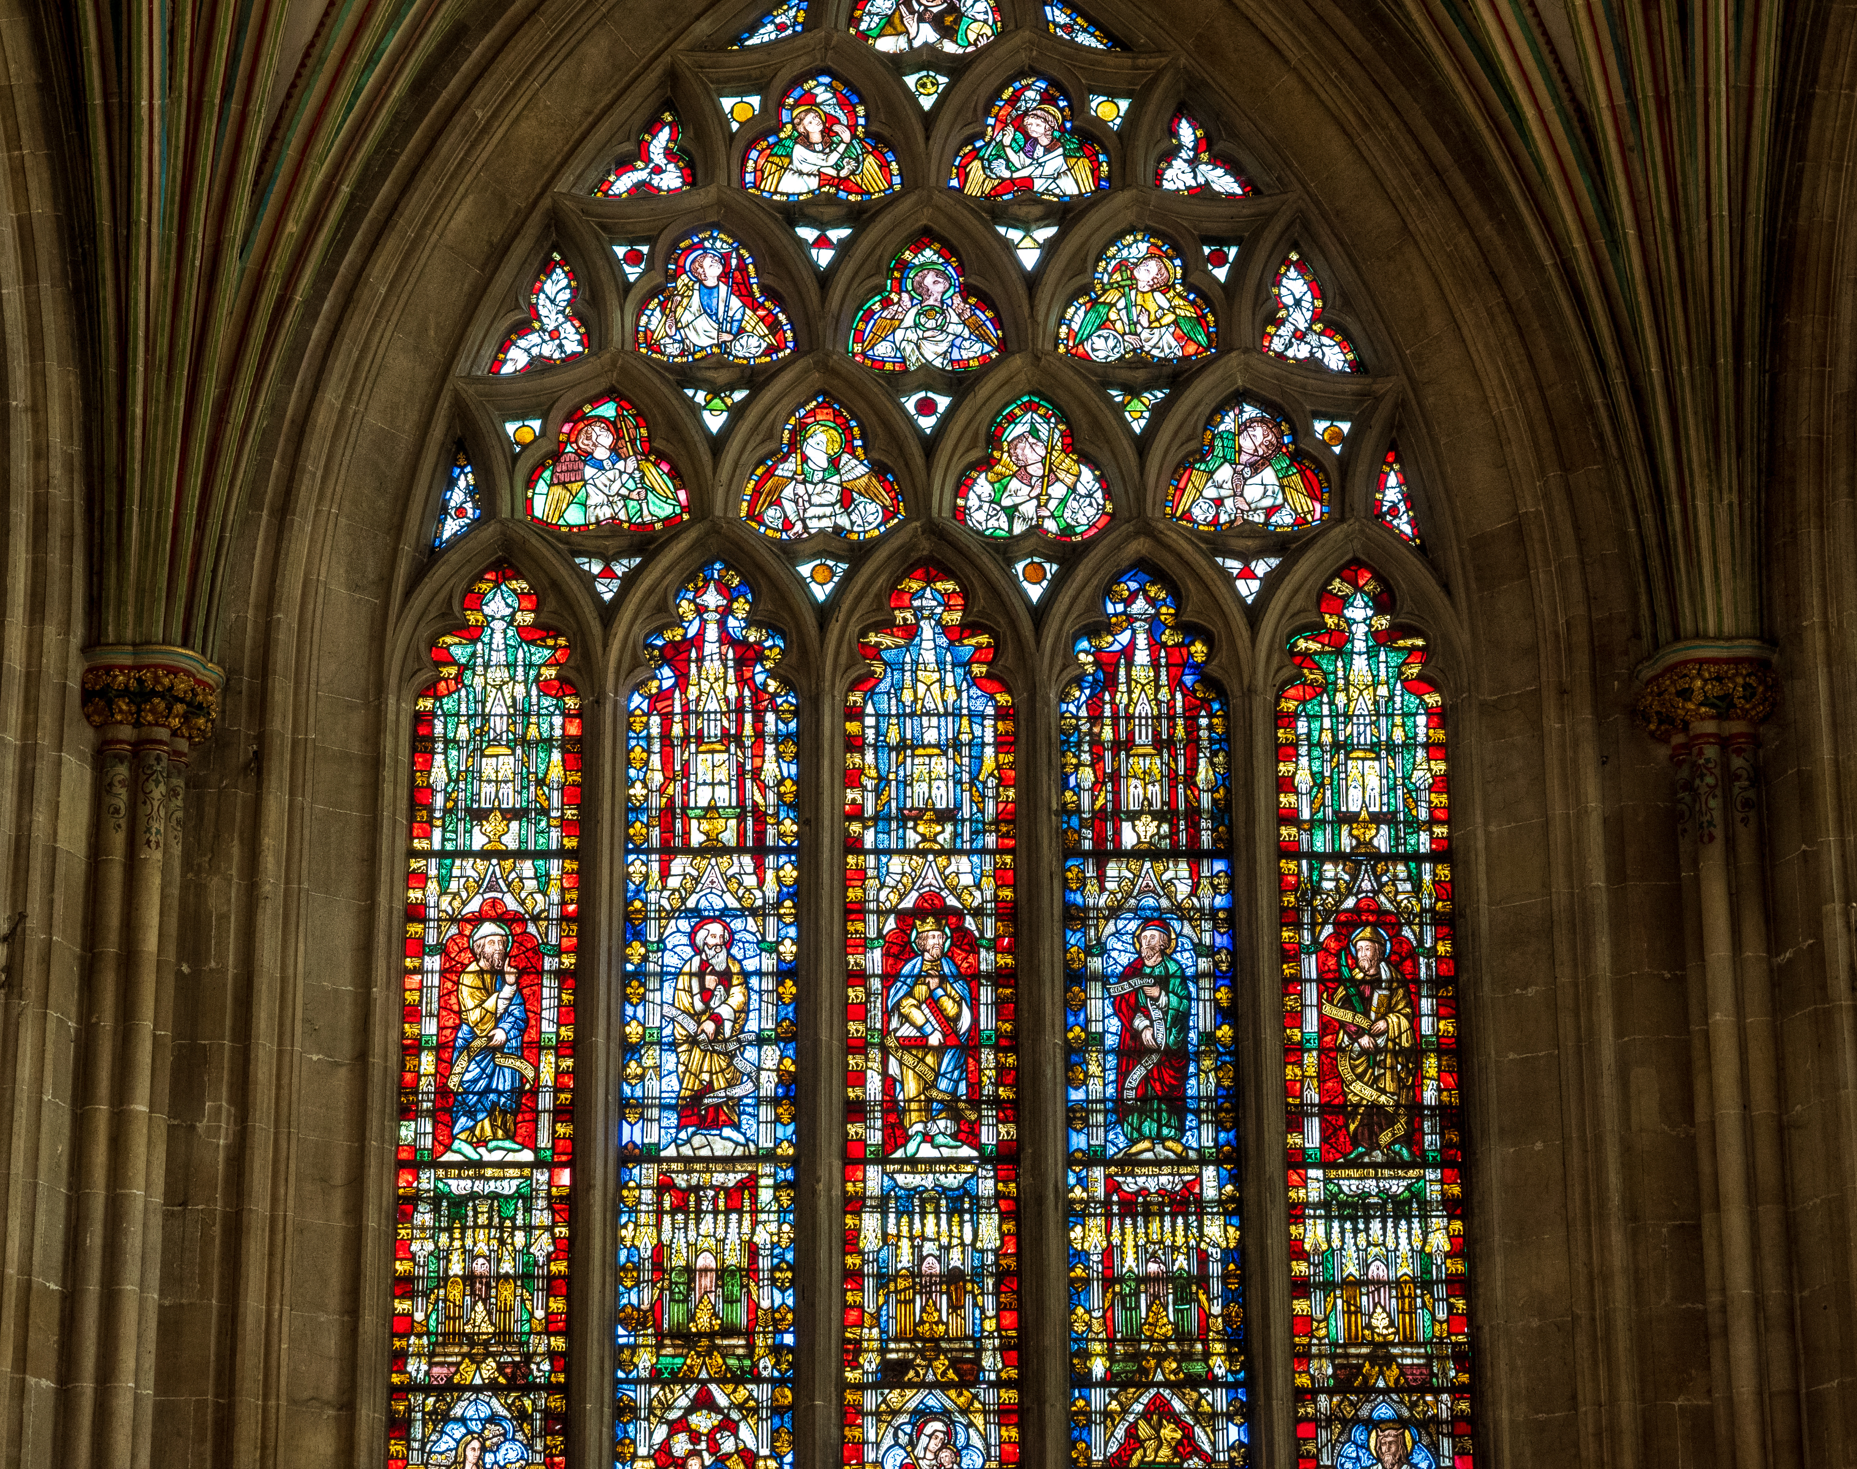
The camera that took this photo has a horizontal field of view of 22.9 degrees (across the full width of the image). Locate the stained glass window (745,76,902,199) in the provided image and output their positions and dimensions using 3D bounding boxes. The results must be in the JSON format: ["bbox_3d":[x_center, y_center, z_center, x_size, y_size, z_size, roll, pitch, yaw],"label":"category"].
[{"bbox_3d":[-0.401,-2.282,17.547,0.599,0.518,0.080,0,-19,-1],"label":"stained glass window"}]

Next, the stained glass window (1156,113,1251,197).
[{"bbox_3d":[0.889,-1.872,14.823,0.306,0.300,0.060,0,-18,0],"label":"stained glass window"}]

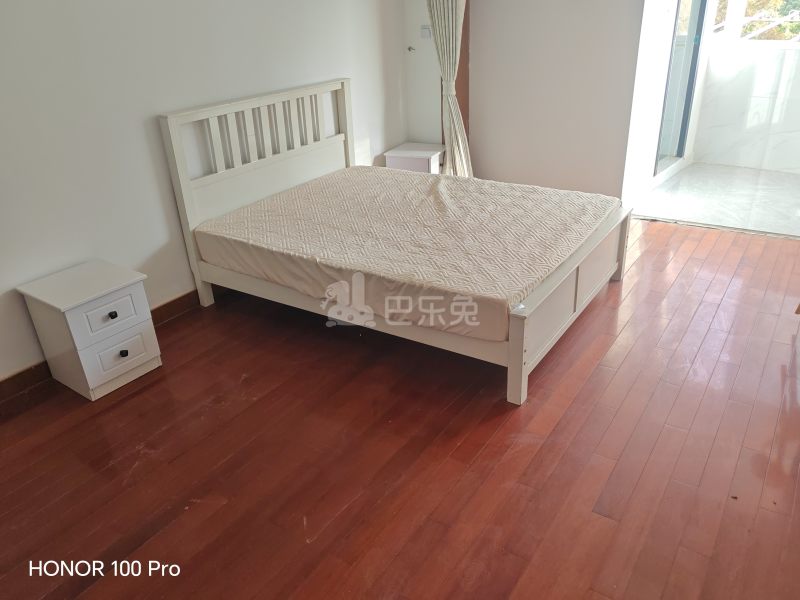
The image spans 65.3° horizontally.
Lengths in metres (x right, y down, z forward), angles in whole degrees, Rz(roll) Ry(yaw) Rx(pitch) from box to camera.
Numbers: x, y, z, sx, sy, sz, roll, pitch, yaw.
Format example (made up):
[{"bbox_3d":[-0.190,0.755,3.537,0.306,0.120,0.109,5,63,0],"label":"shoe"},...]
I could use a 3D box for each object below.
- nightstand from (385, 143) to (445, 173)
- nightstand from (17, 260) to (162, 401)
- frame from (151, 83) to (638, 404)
[{"bbox_3d":[0.178,-0.998,5.133,0.423,0.480,0.403,13,30,31],"label":"nightstand"},{"bbox_3d":[-1.457,0.137,2.981,0.427,0.480,0.406,14,31,32],"label":"nightstand"},{"bbox_3d":[0.081,-0.561,3.618,2.090,1.117,1.659,14,30,30],"label":"frame"}]

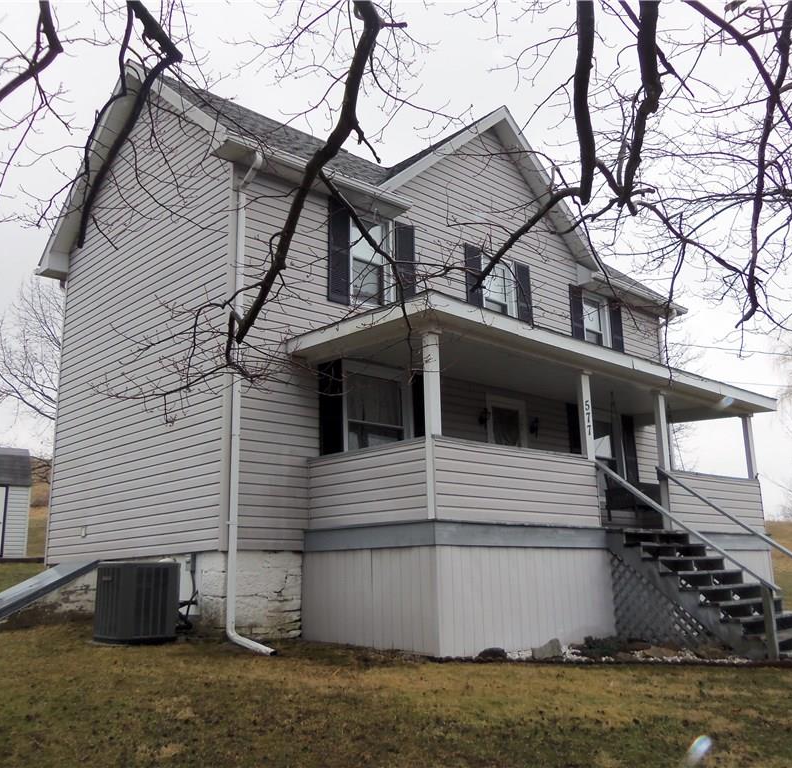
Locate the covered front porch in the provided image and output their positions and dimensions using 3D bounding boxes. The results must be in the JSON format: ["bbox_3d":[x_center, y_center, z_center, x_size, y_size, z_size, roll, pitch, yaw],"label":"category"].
[{"bbox_3d":[2.702,1.024,12.319,8.780,2.480,2.490,11,-18,-42],"label":"covered front porch"}]

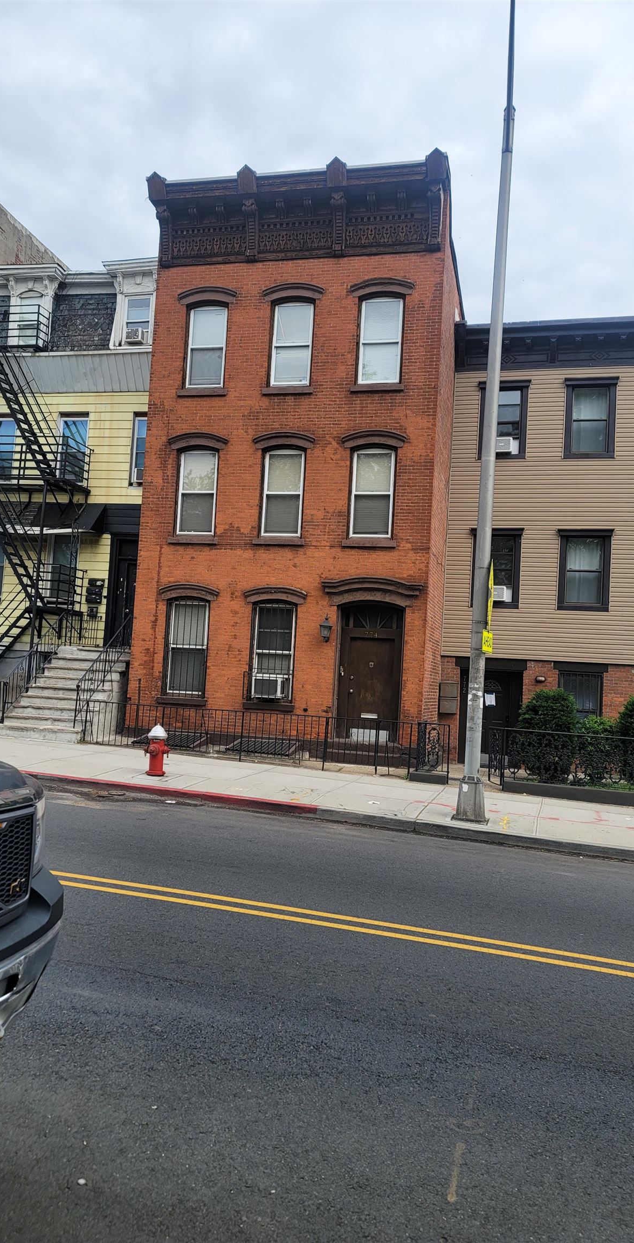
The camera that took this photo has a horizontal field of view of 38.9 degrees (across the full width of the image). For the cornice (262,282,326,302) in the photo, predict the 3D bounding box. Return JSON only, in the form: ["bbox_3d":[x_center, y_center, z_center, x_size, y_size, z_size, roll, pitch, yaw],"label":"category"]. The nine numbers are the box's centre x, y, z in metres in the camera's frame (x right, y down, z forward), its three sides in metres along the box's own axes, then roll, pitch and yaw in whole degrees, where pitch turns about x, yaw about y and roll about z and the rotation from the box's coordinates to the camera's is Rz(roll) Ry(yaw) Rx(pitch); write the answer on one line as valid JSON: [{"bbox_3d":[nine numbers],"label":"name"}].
[{"bbox_3d":[-0.477,-6.649,18.184,1.308,0.395,0.180,2,-5,13],"label":"cornice"}]

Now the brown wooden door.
[{"bbox_3d":[1.046,1.320,17.363,0.931,2.025,0.090,2,-5,13],"label":"brown wooden door"}]

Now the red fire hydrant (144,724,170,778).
[{"bbox_3d":[-2.330,1.865,13.027,0.400,0.752,0.360,2,-5,13],"label":"red fire hydrant"}]

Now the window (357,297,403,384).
[{"bbox_3d":[1.287,-5.573,17.868,0.841,1.759,0.120,2,-5,13],"label":"window"}]

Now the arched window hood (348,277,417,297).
[{"bbox_3d":[1.326,-6.678,17.989,1.317,0.386,0.140,2,-4,14],"label":"arched window hood"}]

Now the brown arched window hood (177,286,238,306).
[{"bbox_3d":[-2.261,-6.828,18.864,1.327,0.390,0.140,2,-4,14],"label":"brown arched window hood"}]

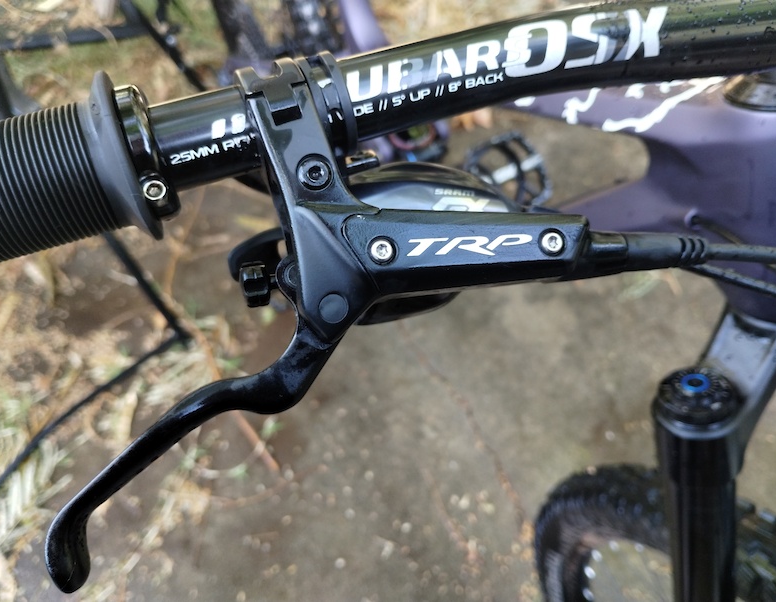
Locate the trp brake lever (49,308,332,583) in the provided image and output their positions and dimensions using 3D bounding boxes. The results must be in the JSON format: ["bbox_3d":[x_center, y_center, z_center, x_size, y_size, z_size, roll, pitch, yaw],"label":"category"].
[{"bbox_3d":[-0.047,0.034,0.165,0.097,0.013,0.022,-40,95,-10],"label":"trp brake lever"}]

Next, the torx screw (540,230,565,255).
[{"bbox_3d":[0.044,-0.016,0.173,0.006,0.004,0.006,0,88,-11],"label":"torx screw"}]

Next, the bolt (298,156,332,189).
[{"bbox_3d":[-0.019,-0.033,0.170,0.009,0.005,0.009,0,88,-11],"label":"bolt"}]

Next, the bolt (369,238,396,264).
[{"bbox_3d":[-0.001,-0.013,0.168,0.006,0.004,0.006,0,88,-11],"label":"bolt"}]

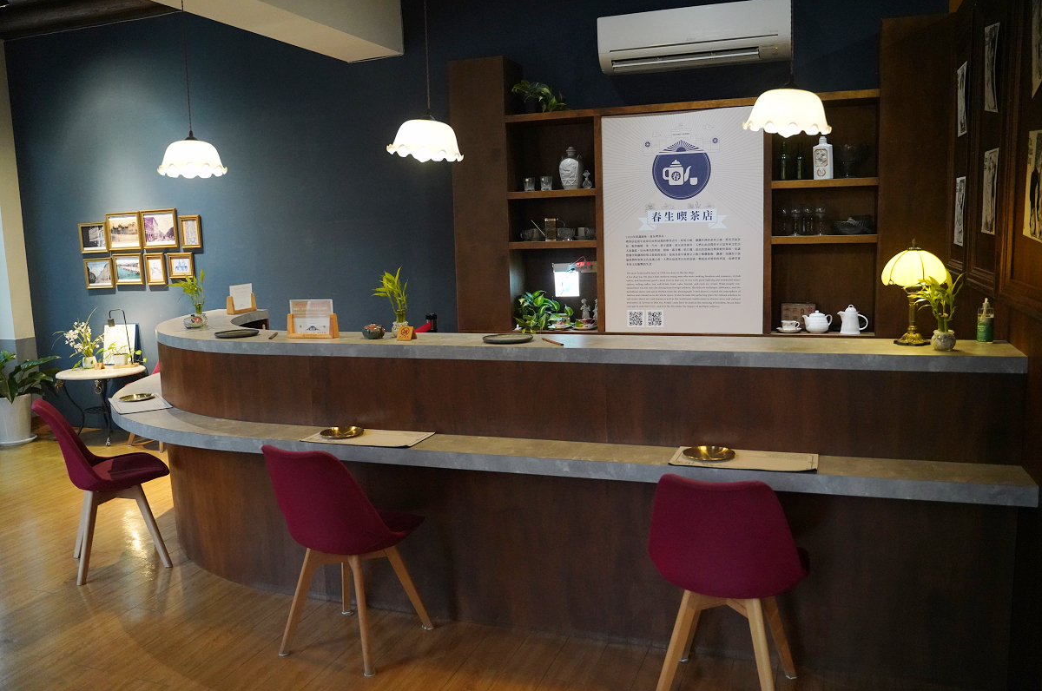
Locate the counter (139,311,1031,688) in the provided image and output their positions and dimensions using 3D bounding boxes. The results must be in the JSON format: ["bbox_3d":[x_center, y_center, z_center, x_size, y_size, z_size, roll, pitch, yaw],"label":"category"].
[{"bbox_3d":[-0.324,0.460,3.952,4.380,1.102,1.840,1,8,17],"label":"counter"}]

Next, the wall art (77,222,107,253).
[{"bbox_3d":[-3.318,-0.837,6.551,0.288,0.238,0.025,1,9,20],"label":"wall art"}]

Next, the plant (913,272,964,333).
[{"bbox_3d":[1.358,-0.135,2.728,0.146,0.206,0.150,2,8,27],"label":"plant"}]

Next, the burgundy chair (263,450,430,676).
[{"bbox_3d":[-0.640,0.722,3.095,0.470,0.830,0.555,2,9,24],"label":"burgundy chair"}]

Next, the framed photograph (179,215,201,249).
[{"bbox_3d":[-2.436,-0.841,6.224,0.190,0.238,0.025,1,9,20],"label":"framed photograph"}]

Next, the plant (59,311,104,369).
[{"bbox_3d":[-3.556,-0.055,6.770,0.340,0.471,0.300,-5,8,-27],"label":"plant"}]

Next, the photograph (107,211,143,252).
[{"bbox_3d":[-3.167,-0.916,6.726,0.350,0.282,0.030,1,8,21],"label":"photograph"}]

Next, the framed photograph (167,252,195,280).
[{"bbox_3d":[-2.648,-0.625,6.564,0.252,0.196,0.025,1,8,21],"label":"framed photograph"}]

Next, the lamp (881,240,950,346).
[{"bbox_3d":[1.335,-0.181,2.850,0.204,0.353,0.204,2,8,25],"label":"lamp"}]

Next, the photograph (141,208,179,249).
[{"bbox_3d":[-2.703,-0.876,6.317,0.337,0.288,0.025,1,9,20],"label":"photograph"}]

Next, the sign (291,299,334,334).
[{"bbox_3d":[-0.878,-0.116,3.540,0.208,0.160,0.050,1,9,17],"label":"sign"}]

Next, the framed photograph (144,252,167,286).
[{"bbox_3d":[-2.762,-0.581,6.385,0.190,0.240,0.025,1,9,20],"label":"framed photograph"}]

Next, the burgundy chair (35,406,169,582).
[{"bbox_3d":[-1.965,0.640,3.989,0.545,0.830,0.480,-5,8,-27],"label":"burgundy chair"}]

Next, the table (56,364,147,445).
[{"bbox_3d":[-3.315,0.466,6.708,0.645,0.560,0.645,-5,8,-26],"label":"table"}]

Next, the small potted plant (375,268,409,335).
[{"bbox_3d":[-0.533,-0.184,3.504,0.145,0.285,0.130,1,9,20],"label":"small potted plant"}]

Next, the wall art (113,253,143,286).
[{"bbox_3d":[-3.012,-0.586,6.476,0.288,0.238,0.025,1,9,20],"label":"wall art"}]

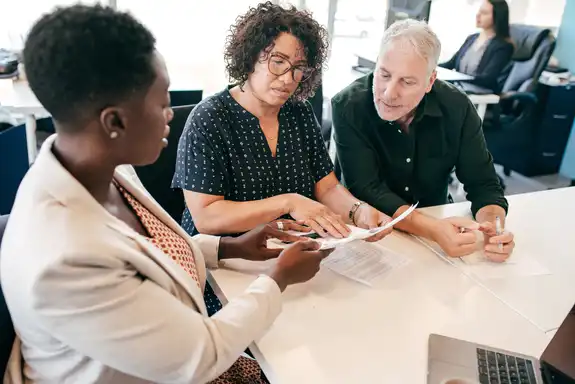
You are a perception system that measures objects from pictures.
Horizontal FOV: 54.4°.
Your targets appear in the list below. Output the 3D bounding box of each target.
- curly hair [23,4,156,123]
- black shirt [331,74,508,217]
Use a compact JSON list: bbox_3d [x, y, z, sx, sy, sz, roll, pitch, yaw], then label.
[{"bbox_3d":[-0.319,-0.206,0.910,0.210,0.190,0.180,-2,21,-40],"label":"curly hair"},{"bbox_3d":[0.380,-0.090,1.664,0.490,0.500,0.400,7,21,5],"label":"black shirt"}]

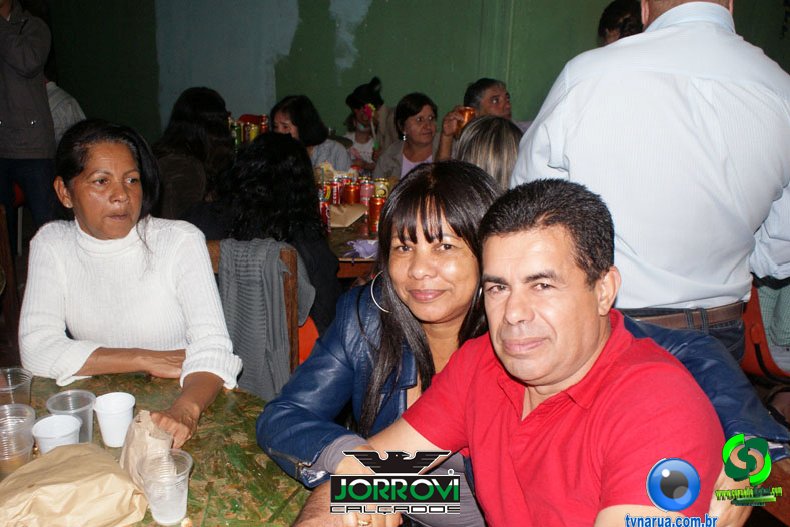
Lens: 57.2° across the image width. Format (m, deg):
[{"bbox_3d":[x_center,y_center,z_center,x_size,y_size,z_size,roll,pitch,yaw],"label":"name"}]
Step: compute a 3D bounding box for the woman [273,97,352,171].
[{"bbox_3d":[-0.427,-0.204,3.669,0.500,1.270,0.680,8,15,29],"label":"woman"}]

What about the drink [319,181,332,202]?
[{"bbox_3d":[-0.317,-0.302,3.270,0.066,0.122,0.066,1,13,0],"label":"drink"}]

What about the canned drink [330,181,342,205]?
[{"bbox_3d":[-0.272,-0.325,3.363,0.066,0.122,0.066,4,16,0],"label":"canned drink"}]

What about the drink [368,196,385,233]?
[{"bbox_3d":[-0.067,-0.207,2.890,0.066,0.122,0.066,1,13,0],"label":"drink"}]

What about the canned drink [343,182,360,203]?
[{"bbox_3d":[-0.191,-0.299,3.250,0.066,0.122,0.066,1,13,0],"label":"canned drink"}]

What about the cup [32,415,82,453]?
[{"bbox_3d":[-0.571,0.313,1.233,0.070,0.080,0.070,3,16,-1],"label":"cup"}]

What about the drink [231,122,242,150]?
[{"bbox_3d":[-0.927,-0.750,4.237,0.066,0.122,0.066,4,16,0],"label":"drink"}]

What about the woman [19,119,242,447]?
[{"bbox_3d":[-0.583,0.353,1.593,0.500,1.280,0.660,2,16,-7],"label":"woman"}]

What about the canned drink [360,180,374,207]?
[{"bbox_3d":[-0.128,-0.324,3.390,0.066,0.122,0.066,1,13,0],"label":"canned drink"}]

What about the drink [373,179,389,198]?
[{"bbox_3d":[-0.065,-0.339,3.455,0.066,0.122,0.066,4,16,0],"label":"drink"}]

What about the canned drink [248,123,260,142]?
[{"bbox_3d":[-0.825,-0.750,4.260,0.066,0.122,0.066,4,16,0],"label":"canned drink"}]

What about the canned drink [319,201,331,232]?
[{"bbox_3d":[-0.280,-0.186,2.800,0.066,0.122,0.066,1,13,0],"label":"canned drink"}]

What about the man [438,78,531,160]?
[{"bbox_3d":[0.422,-0.183,3.565,0.550,1.320,0.700,0,17,-11],"label":"man"}]

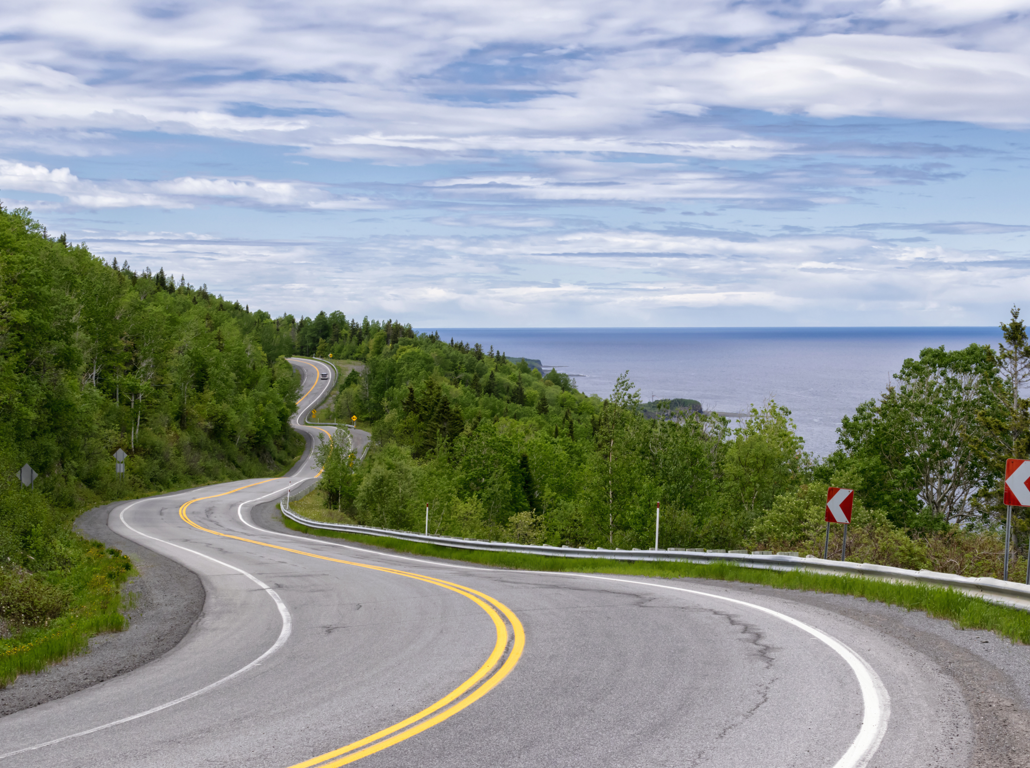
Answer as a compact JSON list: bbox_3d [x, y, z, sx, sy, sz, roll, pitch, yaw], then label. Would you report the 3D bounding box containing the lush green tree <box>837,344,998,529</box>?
[{"bbox_3d":[9.860,1.543,47.000,4.000,5.100,3.900,0,2,0],"label":"lush green tree"}]

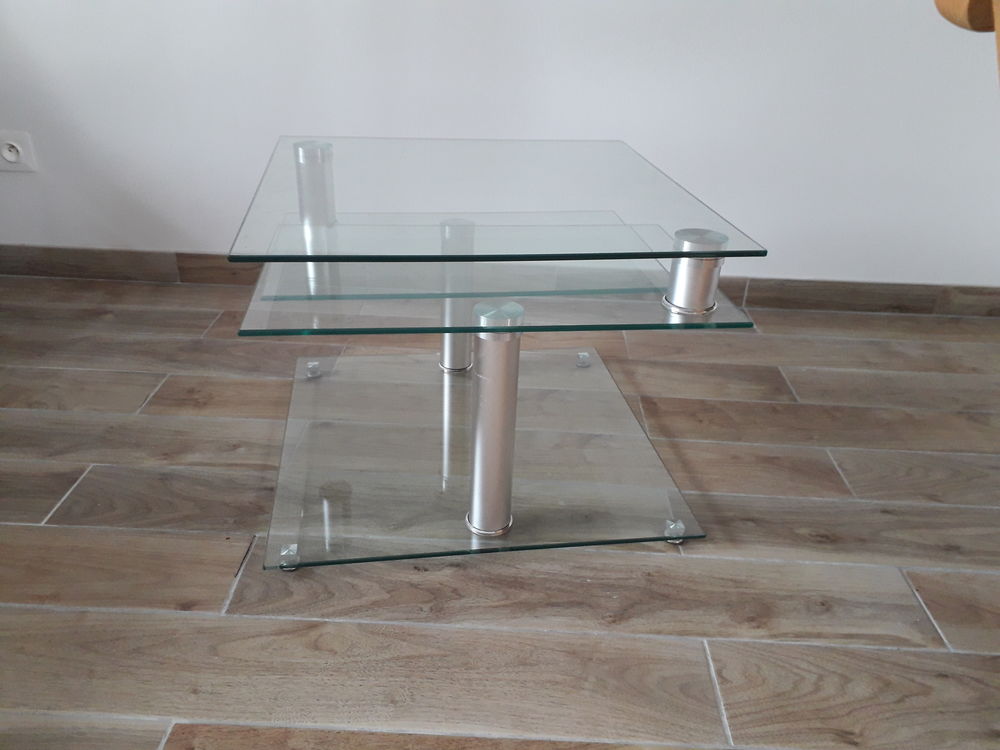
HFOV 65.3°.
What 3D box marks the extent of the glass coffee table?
[{"bbox_3d":[-0.040,-0.088,1.235,0.616,0.437,0.625,-2,29,-9],"label":"glass coffee table"}]

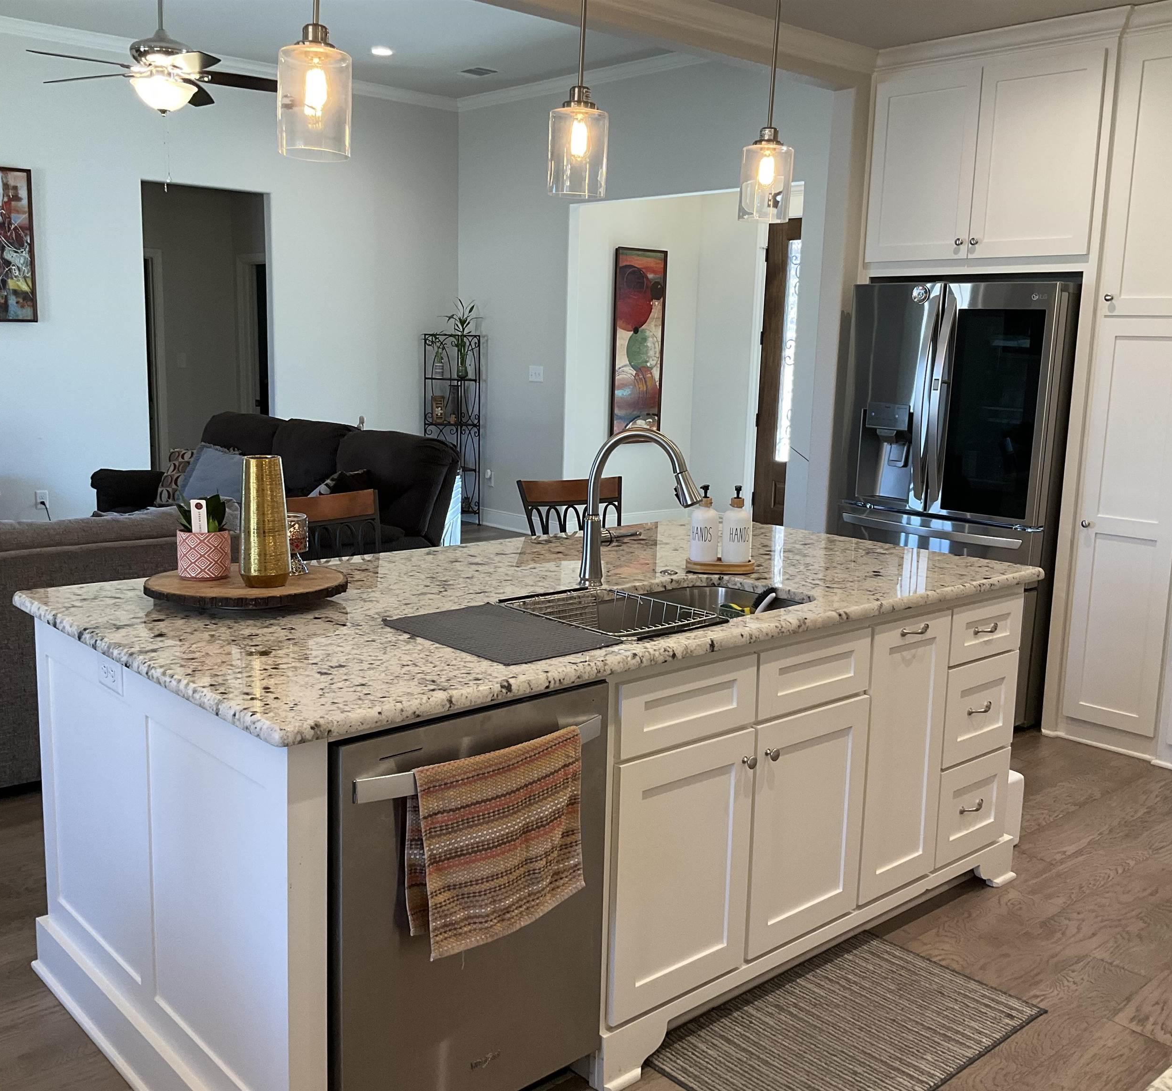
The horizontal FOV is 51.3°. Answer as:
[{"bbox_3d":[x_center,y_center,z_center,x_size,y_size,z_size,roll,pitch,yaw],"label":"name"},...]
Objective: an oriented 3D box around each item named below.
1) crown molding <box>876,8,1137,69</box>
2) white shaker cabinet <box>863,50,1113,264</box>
[{"bbox_3d":[1.590,-1.968,4.789,0.085,0.085,1.110,-7,13,-42],"label":"crown molding"},{"bbox_3d":[1.792,-1.569,5.119,0.600,0.760,1.010,-7,13,-42],"label":"white shaker cabinet"}]

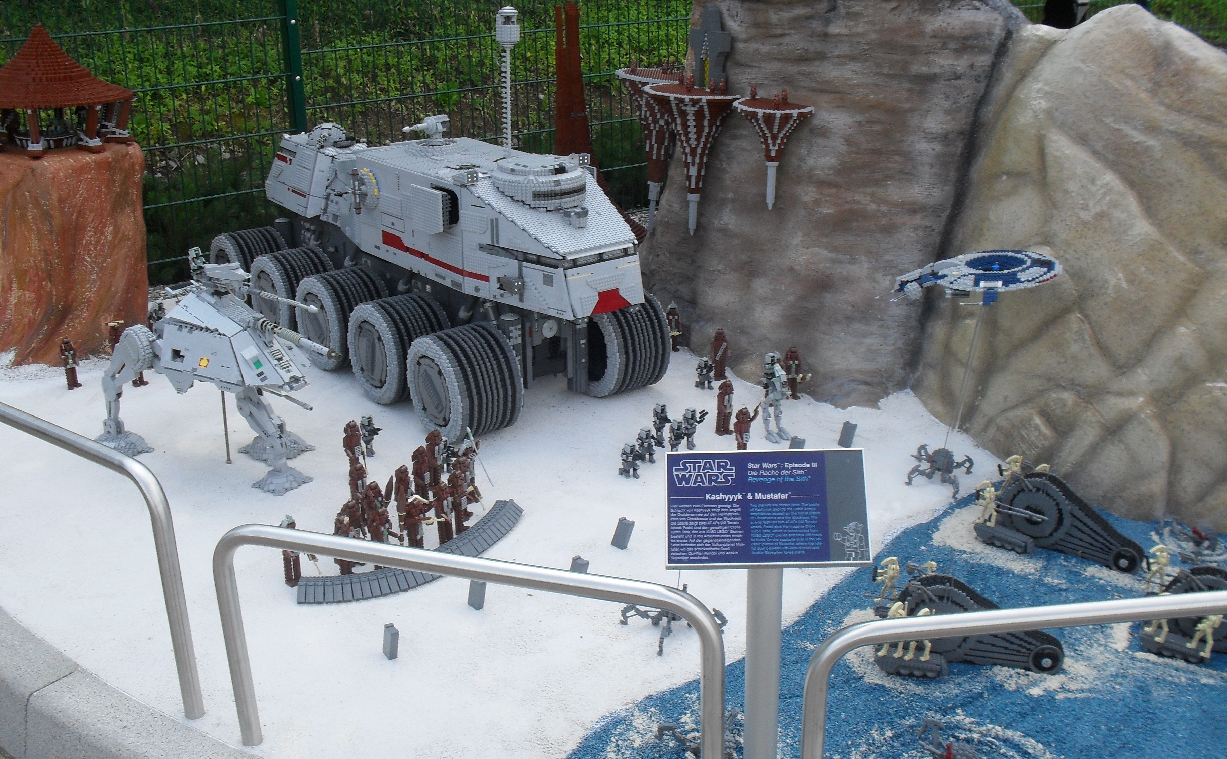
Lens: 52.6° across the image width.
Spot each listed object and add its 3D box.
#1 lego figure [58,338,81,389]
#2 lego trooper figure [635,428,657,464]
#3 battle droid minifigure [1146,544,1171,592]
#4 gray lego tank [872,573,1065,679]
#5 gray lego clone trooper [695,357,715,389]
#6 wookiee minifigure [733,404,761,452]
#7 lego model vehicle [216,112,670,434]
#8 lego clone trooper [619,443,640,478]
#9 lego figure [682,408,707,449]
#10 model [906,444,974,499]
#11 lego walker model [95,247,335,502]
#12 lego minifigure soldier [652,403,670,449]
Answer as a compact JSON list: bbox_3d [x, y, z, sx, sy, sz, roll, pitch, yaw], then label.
[{"bbox_3d":[-1.525,-0.049,3.465,0.045,0.147,0.056,17,28,37],"label":"lego figure"},{"bbox_3d":[0.080,0.159,2.946,0.058,0.080,0.041,18,29,40],"label":"lego trooper figure"},{"bbox_3d":[0.997,0.345,2.264,0.050,0.094,0.040,12,25,32],"label":"battle droid minifigure"},{"bbox_3d":[0.627,0.415,2.182,0.305,0.157,0.183,4,22,13],"label":"gray lego tank"},{"bbox_3d":[0.252,-0.017,3.375,0.041,0.081,0.058,-18,27,-36],"label":"gray lego clone trooper"},{"bbox_3d":[0.312,0.129,2.926,0.060,0.140,0.051,-14,25,-29],"label":"wookiee minifigure"},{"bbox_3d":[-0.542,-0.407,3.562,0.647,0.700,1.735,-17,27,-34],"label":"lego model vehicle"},{"bbox_3d":[0.039,0.188,2.876,0.058,0.079,0.041,18,28,39],"label":"lego clone trooper"},{"bbox_3d":[0.195,0.118,2.993,0.042,0.106,0.050,-20,27,-40],"label":"lego figure"},{"bbox_3d":[0.747,0.190,2.830,0.137,0.080,0.145,12,25,29],"label":"model"},{"bbox_3d":[-0.897,-0.042,2.880,0.840,0.540,0.345,15,27,35],"label":"lego walker model"},{"bbox_3d":[0.121,0.106,3.050,0.041,0.099,0.050,-19,28,-38],"label":"lego minifigure soldier"}]

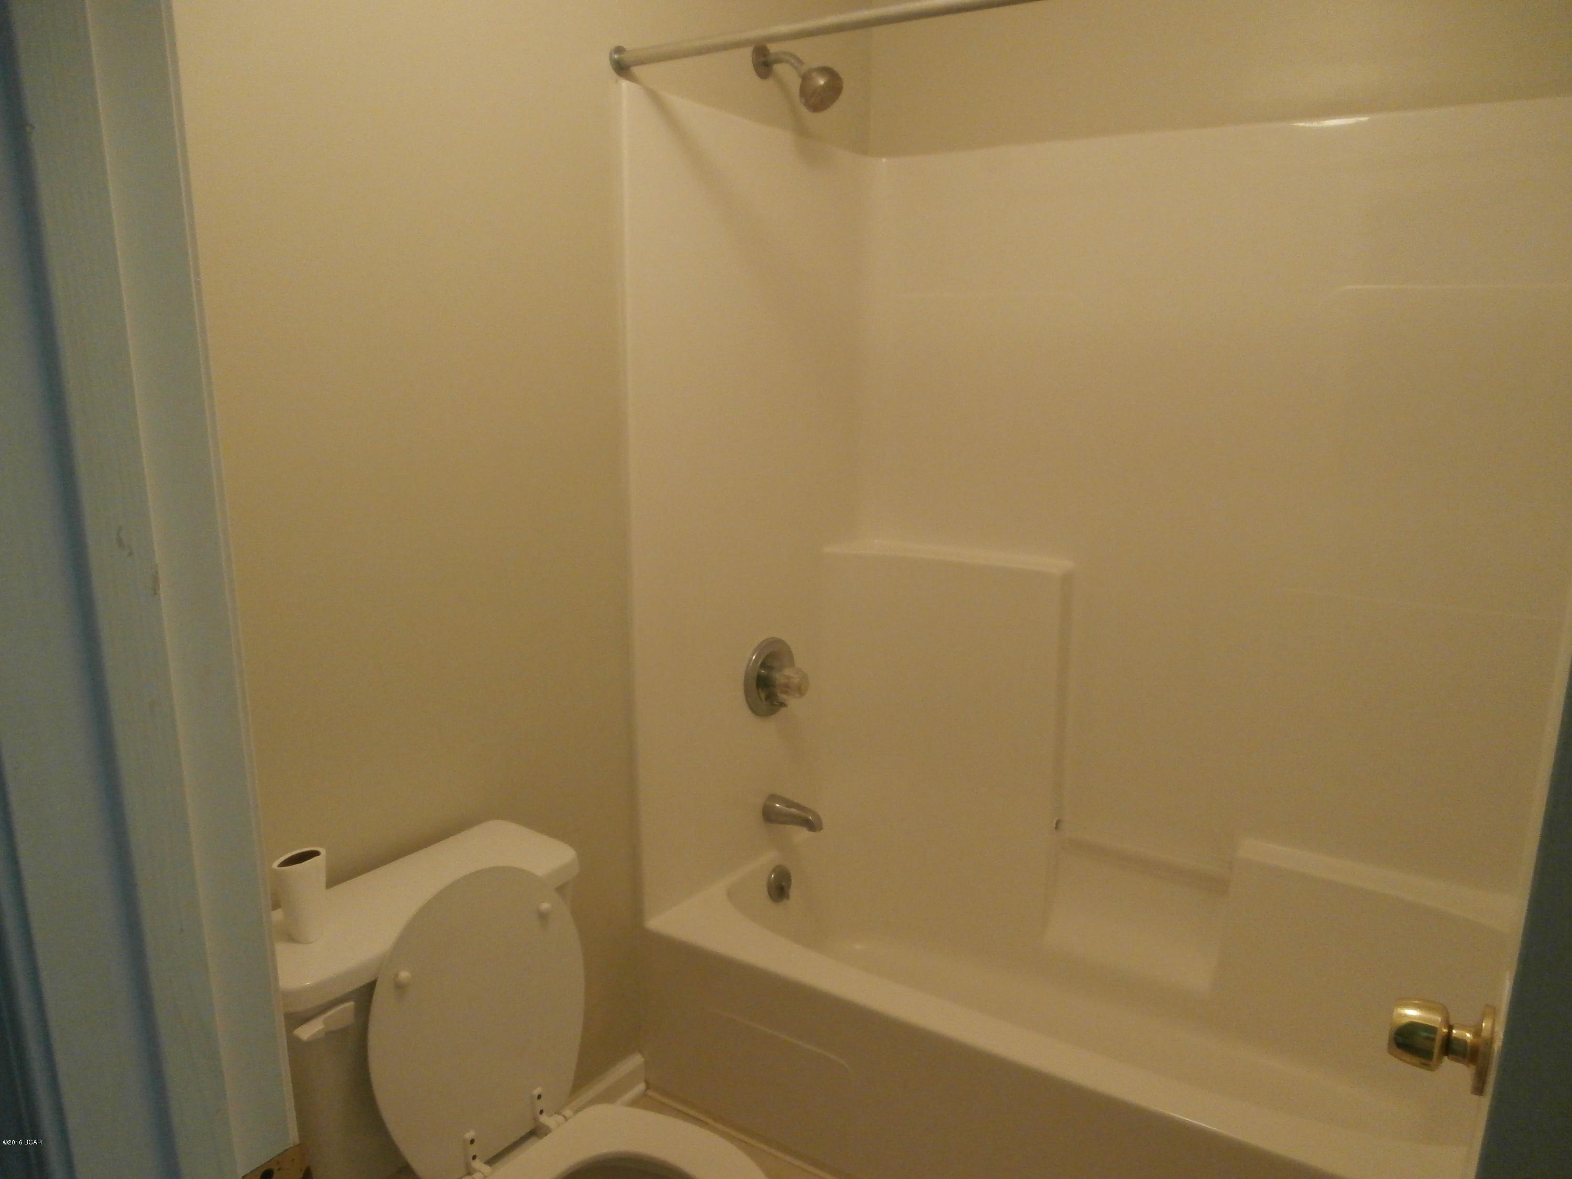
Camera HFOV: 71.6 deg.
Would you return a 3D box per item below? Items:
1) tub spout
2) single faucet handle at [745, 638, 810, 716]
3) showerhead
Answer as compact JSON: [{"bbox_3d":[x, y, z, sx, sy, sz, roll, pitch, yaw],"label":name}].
[{"bbox_3d":[0.021,0.503,2.412,0.139,0.062,0.060,8,15,31],"label":"tub spout"},{"bbox_3d":[-0.001,0.197,2.348,0.092,0.175,0.175,8,15,31],"label":"single faucet handle"},{"bbox_3d":[0.026,-0.963,2.046,0.175,0.133,0.080,8,15,31],"label":"showerhead"}]

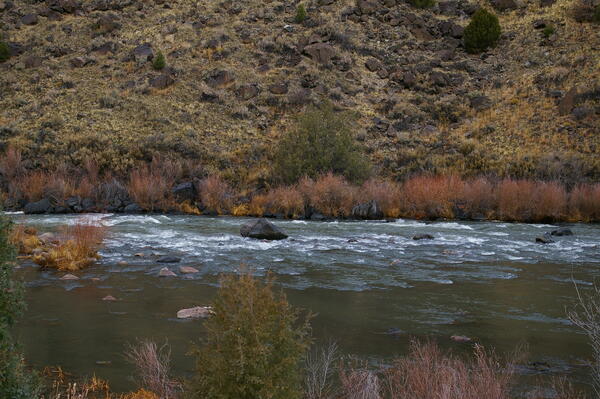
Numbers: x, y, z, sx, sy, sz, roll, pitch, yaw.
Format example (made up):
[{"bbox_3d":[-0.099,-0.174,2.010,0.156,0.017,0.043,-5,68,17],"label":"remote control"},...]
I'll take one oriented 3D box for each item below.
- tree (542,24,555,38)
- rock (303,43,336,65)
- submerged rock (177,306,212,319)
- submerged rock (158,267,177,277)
[{"bbox_3d":[18.151,-12.253,81.251,0.835,0.931,0.835,0,6,0],"label":"tree"},{"bbox_3d":[1.424,-10.664,81.500,2.484,1.595,1.863,0,5,0],"label":"rock"},{"bbox_3d":[-3.187,3.490,34.186,1.181,0.340,0.768,0,6,0],"label":"submerged rock"},{"bbox_3d":[-4.834,2.612,40.706,0.657,0.373,0.525,0,5,0],"label":"submerged rock"}]

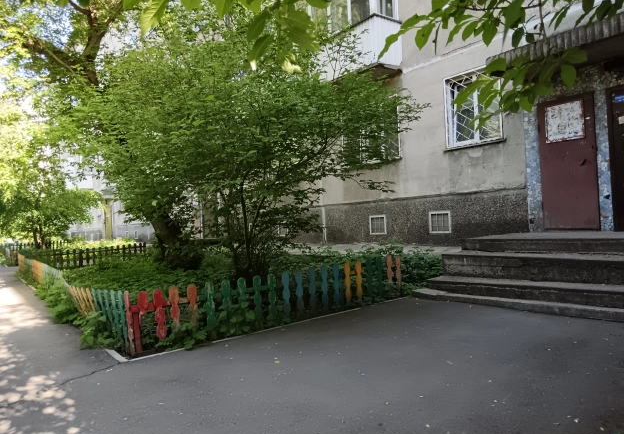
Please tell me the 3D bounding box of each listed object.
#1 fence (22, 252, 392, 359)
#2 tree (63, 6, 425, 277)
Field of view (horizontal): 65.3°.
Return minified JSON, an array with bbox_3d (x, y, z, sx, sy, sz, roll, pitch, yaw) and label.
[{"bbox_3d":[-2.934,0.881,8.292,3.368,0.470,9.770,-2,-1,-38],"label":"fence"},{"bbox_3d":[-1.020,-1.050,7.200,5.100,4.000,4.600,-2,-1,-8],"label":"tree"}]

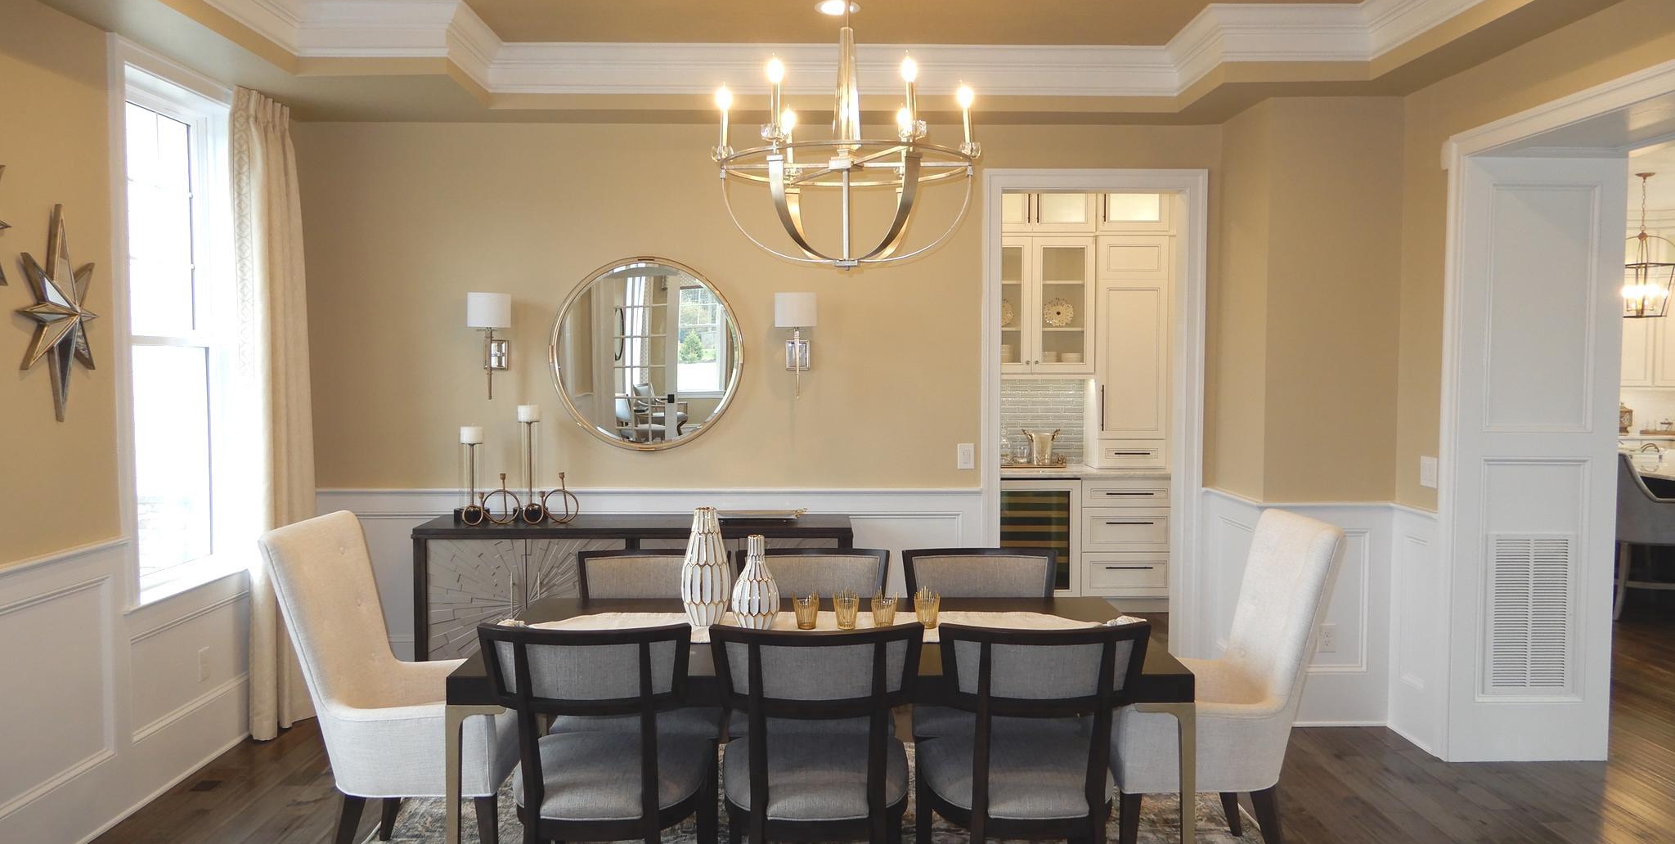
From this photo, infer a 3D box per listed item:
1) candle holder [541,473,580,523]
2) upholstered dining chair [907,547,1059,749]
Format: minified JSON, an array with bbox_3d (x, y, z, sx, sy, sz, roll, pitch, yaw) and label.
[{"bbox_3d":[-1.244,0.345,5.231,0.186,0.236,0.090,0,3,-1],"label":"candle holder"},{"bbox_3d":[0.516,0.934,3.990,0.544,0.918,0.590,0,3,-1],"label":"upholstered dining chair"}]

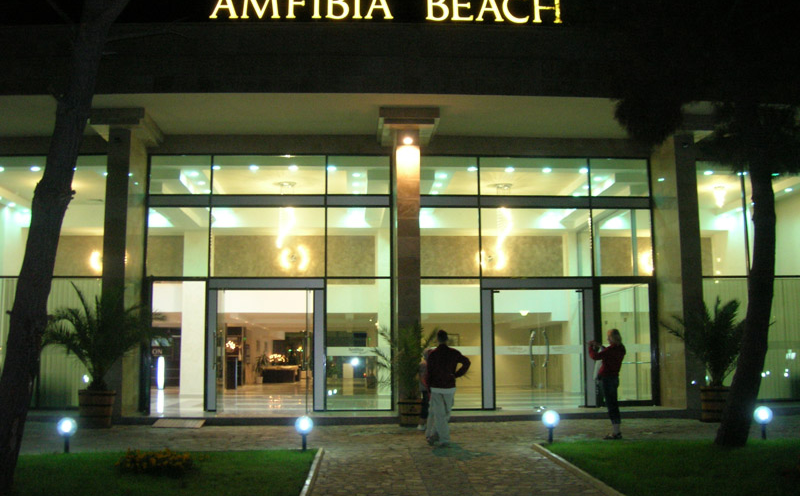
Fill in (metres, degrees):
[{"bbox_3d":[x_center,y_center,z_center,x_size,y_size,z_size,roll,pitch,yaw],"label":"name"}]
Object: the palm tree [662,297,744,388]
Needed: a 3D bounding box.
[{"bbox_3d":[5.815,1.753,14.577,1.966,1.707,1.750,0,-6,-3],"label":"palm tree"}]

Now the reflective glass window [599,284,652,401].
[{"bbox_3d":[4.619,1.926,16.056,1.101,2.383,0.080,0,-7,-3],"label":"reflective glass window"}]

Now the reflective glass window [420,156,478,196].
[{"bbox_3d":[1.011,-1.458,15.953,1.192,0.816,0.100,0,-7,-2],"label":"reflective glass window"}]

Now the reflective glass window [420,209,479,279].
[{"bbox_3d":[1.001,-0.109,15.791,1.200,1.428,0.100,0,-7,-2],"label":"reflective glass window"}]

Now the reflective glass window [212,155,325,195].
[{"bbox_3d":[-2.614,-1.457,15.680,2.236,0.831,0.080,0,-6,-3],"label":"reflective glass window"}]

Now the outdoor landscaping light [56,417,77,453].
[{"bbox_3d":[-4.731,2.652,11.173,0.250,0.491,0.250,0,-6,-3],"label":"outdoor landscaping light"}]

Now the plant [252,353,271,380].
[{"bbox_3d":[-4.165,3.601,23.633,0.481,0.977,0.480,0,-6,-3],"label":"plant"}]

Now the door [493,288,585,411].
[{"bbox_3d":[2.769,1.996,15.614,1.833,2.365,0.120,0,-7,-2],"label":"door"}]

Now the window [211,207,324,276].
[{"bbox_3d":[-2.610,-0.114,15.534,2.255,1.403,0.080,0,-6,-3],"label":"window"}]

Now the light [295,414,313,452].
[{"bbox_3d":[-1.361,2.636,11.180,0.250,0.505,0.250,0,-6,-3],"label":"light"}]

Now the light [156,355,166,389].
[{"bbox_3d":[-6.873,3.605,22.623,0.230,0.953,0.230,0,-7,-3],"label":"light"}]

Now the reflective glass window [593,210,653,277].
[{"bbox_3d":[4.696,-0.120,16.561,1.277,1.443,0.080,0,-6,-3],"label":"reflective glass window"}]

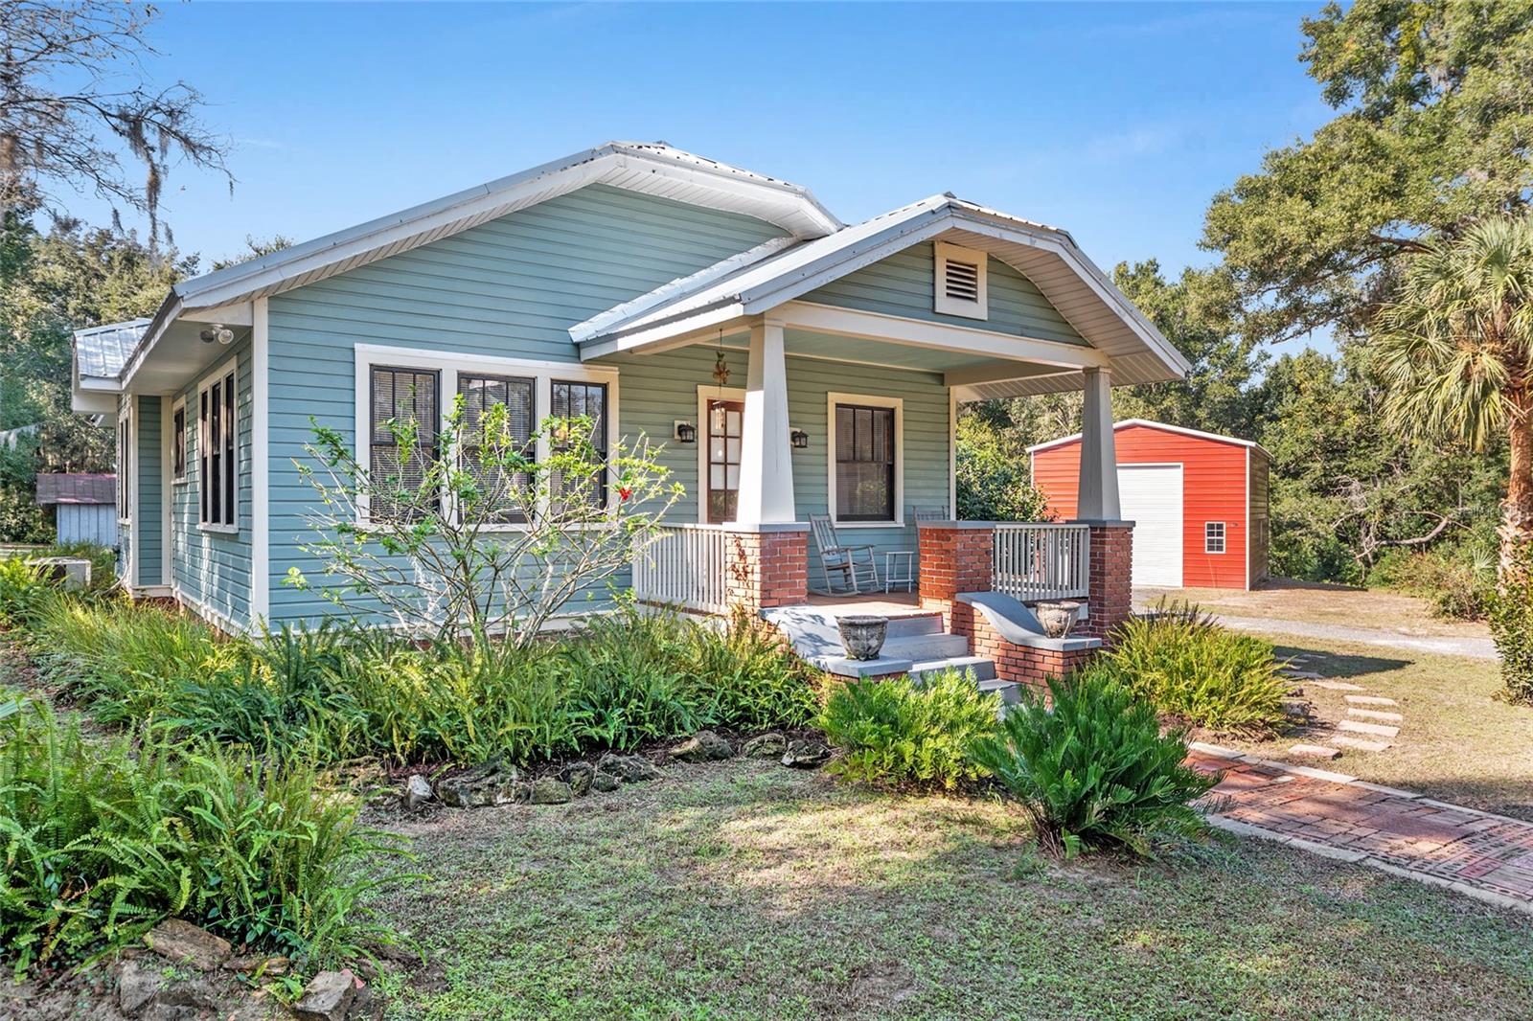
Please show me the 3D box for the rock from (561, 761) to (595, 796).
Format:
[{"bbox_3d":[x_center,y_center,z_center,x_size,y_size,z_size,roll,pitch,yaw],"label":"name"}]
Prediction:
[{"bbox_3d":[-1.149,1.641,6.220,0.185,0.155,0.160,0,0,-6],"label":"rock"}]

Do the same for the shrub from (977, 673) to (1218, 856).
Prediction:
[{"bbox_3d":[1.703,1.261,5.330,1.220,0.920,1.150,0,0,0],"label":"shrub"}]

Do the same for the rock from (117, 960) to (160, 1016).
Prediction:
[{"bbox_3d":[-2.214,1.662,3.600,0.130,0.130,0.140,0,0,-17],"label":"rock"}]

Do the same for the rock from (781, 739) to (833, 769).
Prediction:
[{"bbox_3d":[0.273,1.652,6.993,0.330,0.160,0.260,0,0,0],"label":"rock"}]

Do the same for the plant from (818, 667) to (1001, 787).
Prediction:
[{"bbox_3d":[0.980,1.402,6.944,1.180,0.660,1.100,0,0,8],"label":"plant"}]

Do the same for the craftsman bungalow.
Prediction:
[{"bbox_3d":[-2.953,-1.094,13.345,10.000,5.700,13.800,0,0,-36],"label":"craftsman bungalow"}]

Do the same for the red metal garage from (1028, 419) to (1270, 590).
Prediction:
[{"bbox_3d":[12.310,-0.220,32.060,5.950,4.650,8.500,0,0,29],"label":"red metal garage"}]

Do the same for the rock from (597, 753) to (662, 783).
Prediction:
[{"bbox_3d":[-0.891,1.658,6.613,0.420,0.160,0.300,0,0,-6],"label":"rock"}]

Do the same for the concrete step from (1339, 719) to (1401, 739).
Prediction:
[{"bbox_3d":[4.810,1.767,8.154,0.340,0.070,0.410,0,0,-44],"label":"concrete step"}]

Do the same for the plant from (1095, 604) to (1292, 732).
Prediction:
[{"bbox_3d":[3.676,1.284,8.744,1.500,0.930,1.450,0,0,22],"label":"plant"}]

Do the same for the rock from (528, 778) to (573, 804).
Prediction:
[{"bbox_3d":[-1.273,1.659,6.050,0.240,0.120,0.180,0,0,-6],"label":"rock"}]

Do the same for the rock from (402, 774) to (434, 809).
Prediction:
[{"bbox_3d":[-2.023,1.634,5.950,0.150,0.170,0.140,0,0,-11],"label":"rock"}]

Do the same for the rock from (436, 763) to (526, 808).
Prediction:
[{"bbox_3d":[-1.695,1.624,6.050,0.490,0.190,0.270,0,0,-6],"label":"rock"}]

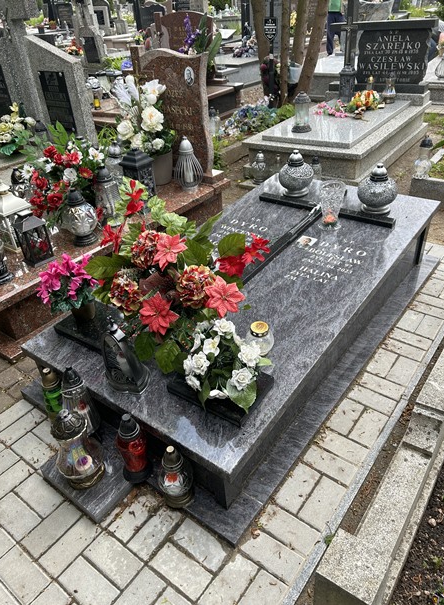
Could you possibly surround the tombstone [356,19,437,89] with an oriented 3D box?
[{"bbox_3d":[1.993,-2.844,5.191,0.836,0.703,0.180,18,39,31],"label":"tombstone"}]

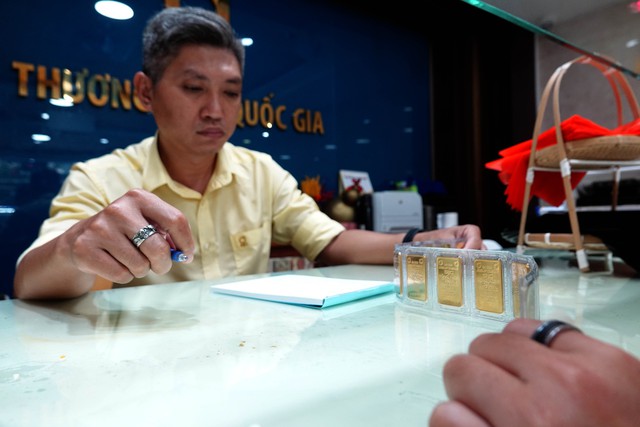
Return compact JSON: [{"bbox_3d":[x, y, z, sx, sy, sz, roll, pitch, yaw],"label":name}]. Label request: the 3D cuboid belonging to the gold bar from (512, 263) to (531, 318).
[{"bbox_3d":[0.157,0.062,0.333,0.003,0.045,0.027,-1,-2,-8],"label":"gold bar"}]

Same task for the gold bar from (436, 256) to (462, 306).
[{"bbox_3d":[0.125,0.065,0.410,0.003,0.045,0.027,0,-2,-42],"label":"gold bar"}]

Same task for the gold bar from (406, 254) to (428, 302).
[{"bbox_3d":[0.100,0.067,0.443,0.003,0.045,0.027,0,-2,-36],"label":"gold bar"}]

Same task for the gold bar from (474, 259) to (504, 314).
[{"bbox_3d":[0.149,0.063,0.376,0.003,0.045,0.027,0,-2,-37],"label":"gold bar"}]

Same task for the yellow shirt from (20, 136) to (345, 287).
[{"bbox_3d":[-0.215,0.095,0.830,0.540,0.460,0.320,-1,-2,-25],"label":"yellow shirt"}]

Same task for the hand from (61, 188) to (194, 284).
[{"bbox_3d":[-0.167,0.021,0.370,0.115,0.082,0.085,-3,-2,44],"label":"hand"}]

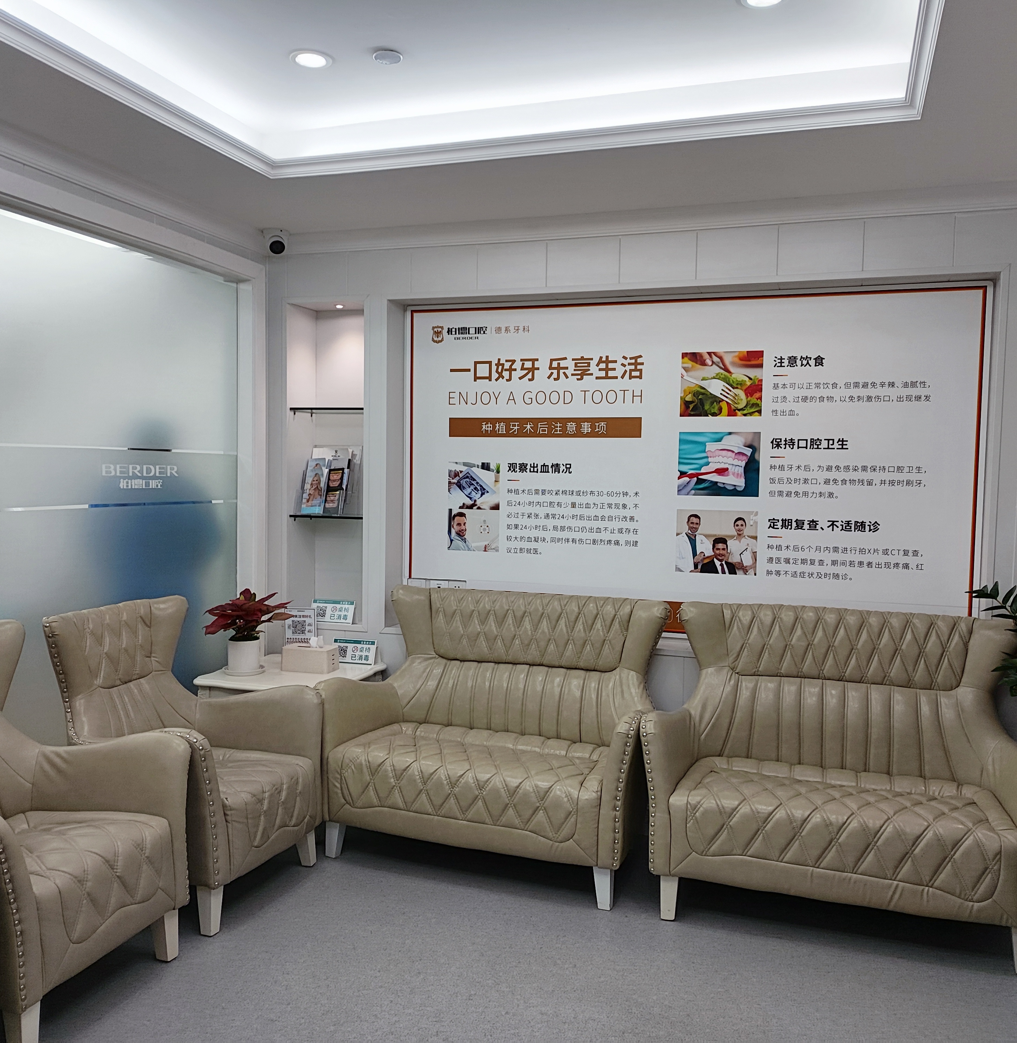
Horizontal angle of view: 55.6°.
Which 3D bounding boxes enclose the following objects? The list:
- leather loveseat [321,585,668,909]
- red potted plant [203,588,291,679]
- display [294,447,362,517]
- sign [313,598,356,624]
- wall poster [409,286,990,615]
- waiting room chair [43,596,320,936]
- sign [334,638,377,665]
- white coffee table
[{"bbox_3d":[-0.013,0.726,3.554,1.172,0.865,0.685,2,3,20],"label":"leather loveseat"},{"bbox_3d":[-1.028,0.452,3.915,0.360,0.325,0.320,1,3,-7],"label":"red potted plant"},{"bbox_3d":[-0.804,-0.179,4.324,0.255,0.318,0.165,2,3,18],"label":"display"},{"bbox_3d":[-0.770,0.398,4.264,0.205,0.102,0.050,1,3,10],"label":"sign"},{"bbox_3d":[0.641,-0.215,3.866,2.264,1.325,0.030,2,3,18],"label":"wall poster"},{"bbox_3d":[-1.095,0.725,3.254,0.690,0.865,0.700,2,3,19],"label":"waiting room chair"},{"bbox_3d":[-0.648,0.557,4.125,0.205,0.104,0.050,1,3,10],"label":"sign"},{"bbox_3d":[-0.892,0.910,3.945,0.590,0.587,0.580,2,3,18],"label":"white coffee table"}]

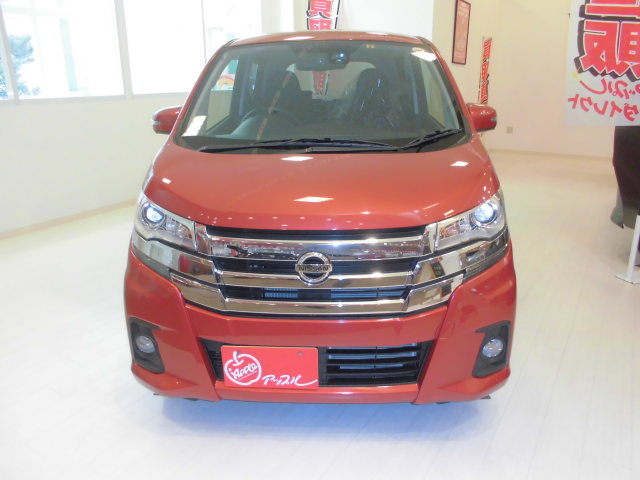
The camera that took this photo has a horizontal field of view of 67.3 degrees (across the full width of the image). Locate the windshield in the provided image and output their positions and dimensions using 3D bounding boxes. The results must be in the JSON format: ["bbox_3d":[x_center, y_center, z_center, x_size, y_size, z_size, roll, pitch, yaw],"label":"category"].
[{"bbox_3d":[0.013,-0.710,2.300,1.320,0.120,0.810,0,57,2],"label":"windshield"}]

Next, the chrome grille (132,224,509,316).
[{"bbox_3d":[-0.019,0.071,1.672,1.390,0.315,0.280,0,17,2],"label":"chrome grille"}]

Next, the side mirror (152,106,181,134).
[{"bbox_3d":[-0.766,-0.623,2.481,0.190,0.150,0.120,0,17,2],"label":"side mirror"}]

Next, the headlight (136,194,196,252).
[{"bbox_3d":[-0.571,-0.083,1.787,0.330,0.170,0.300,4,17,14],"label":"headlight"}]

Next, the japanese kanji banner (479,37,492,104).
[{"bbox_3d":[2.932,-2.788,8.598,0.050,1.549,0.520,13,21,38],"label":"japanese kanji banner"}]

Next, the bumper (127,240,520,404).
[{"bbox_3d":[-0.015,0.295,1.786,1.470,0.540,0.400,0,17,2],"label":"bumper"}]

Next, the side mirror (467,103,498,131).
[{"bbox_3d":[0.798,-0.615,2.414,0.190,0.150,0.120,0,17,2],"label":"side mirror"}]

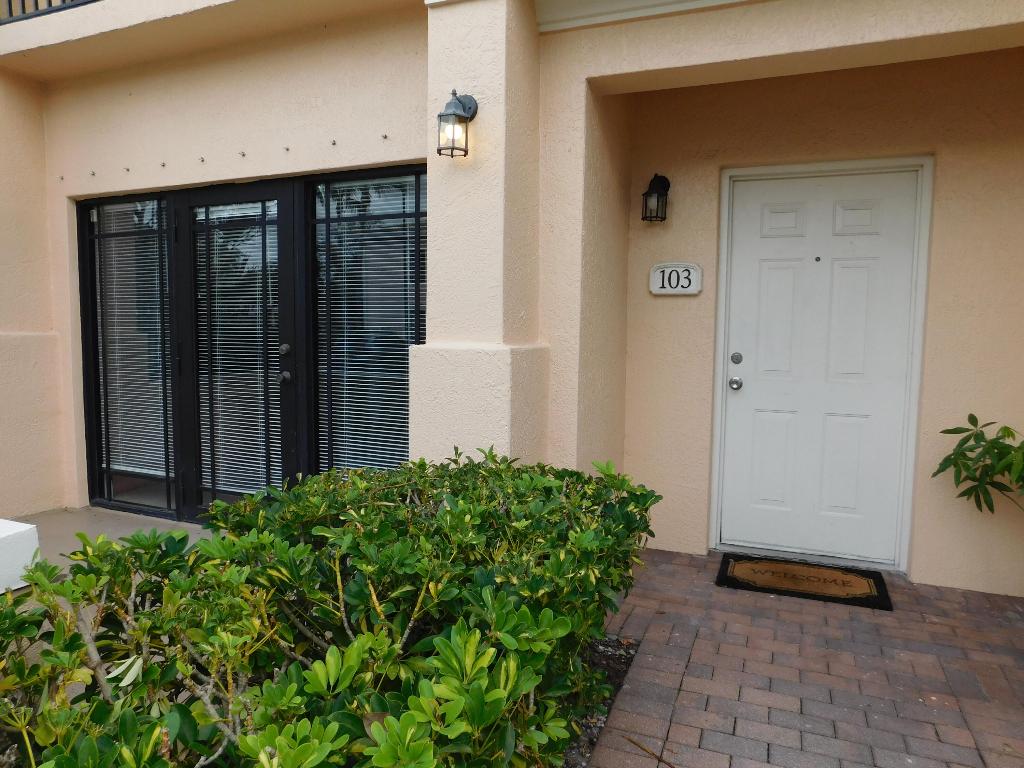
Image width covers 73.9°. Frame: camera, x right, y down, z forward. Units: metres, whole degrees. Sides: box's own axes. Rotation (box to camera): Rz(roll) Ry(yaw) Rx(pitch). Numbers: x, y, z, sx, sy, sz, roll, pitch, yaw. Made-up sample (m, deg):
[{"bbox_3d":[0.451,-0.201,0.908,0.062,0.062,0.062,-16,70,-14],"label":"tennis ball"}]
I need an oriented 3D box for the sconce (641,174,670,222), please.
[{"bbox_3d":[0.790,-1.011,3.719,0.135,0.255,0.185,2,5,22],"label":"sconce"}]

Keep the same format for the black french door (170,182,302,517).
[{"bbox_3d":[-1.678,-0.125,4.147,0.930,2.030,0.070,2,5,22],"label":"black french door"}]

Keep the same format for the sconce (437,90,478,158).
[{"bbox_3d":[-0.219,-1.012,2.671,0.137,0.260,0.185,2,5,22],"label":"sconce"}]

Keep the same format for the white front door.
[{"bbox_3d":[1.629,-0.081,3.682,0.895,2.040,0.070,2,5,22],"label":"white front door"}]

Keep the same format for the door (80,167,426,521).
[{"bbox_3d":[-1.612,-0.142,4.135,2.740,2.090,0.100,2,5,22],"label":"door"}]

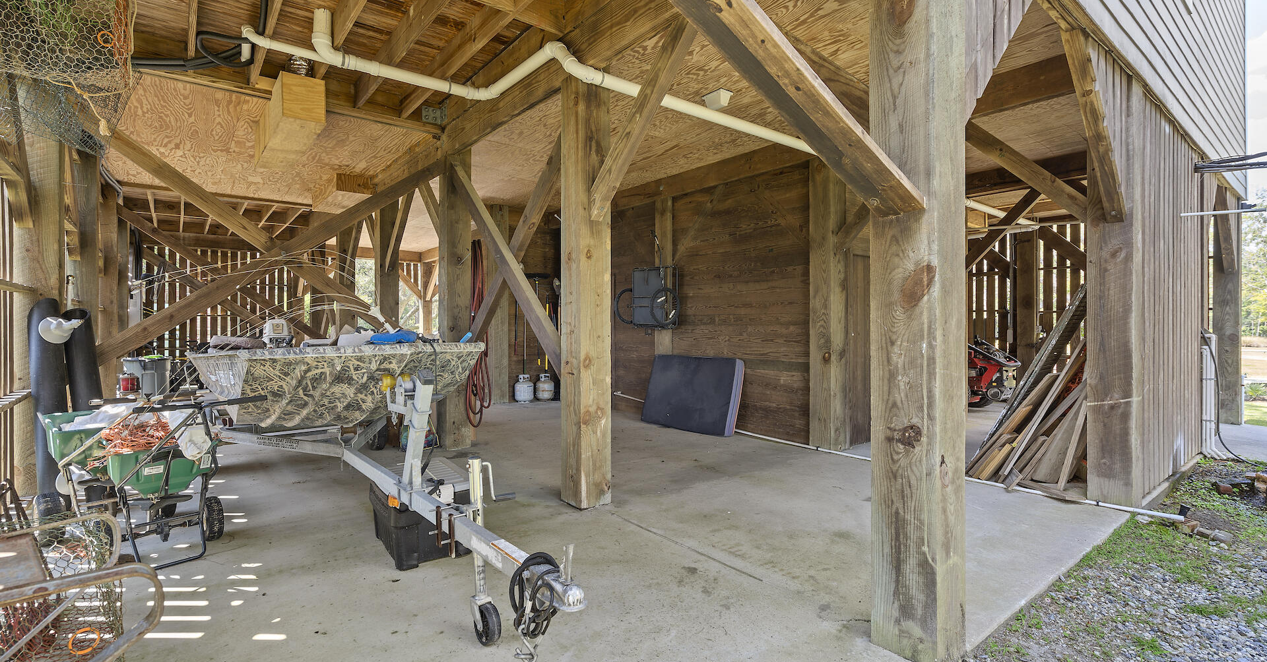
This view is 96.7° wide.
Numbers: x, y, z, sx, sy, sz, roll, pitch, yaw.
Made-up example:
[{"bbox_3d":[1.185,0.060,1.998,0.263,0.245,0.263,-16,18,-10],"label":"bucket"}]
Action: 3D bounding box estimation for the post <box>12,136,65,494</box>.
[{"bbox_3d":[-4.549,-0.266,4.322,0.260,2.930,0.260,-1,1,-38],"label":"post"}]

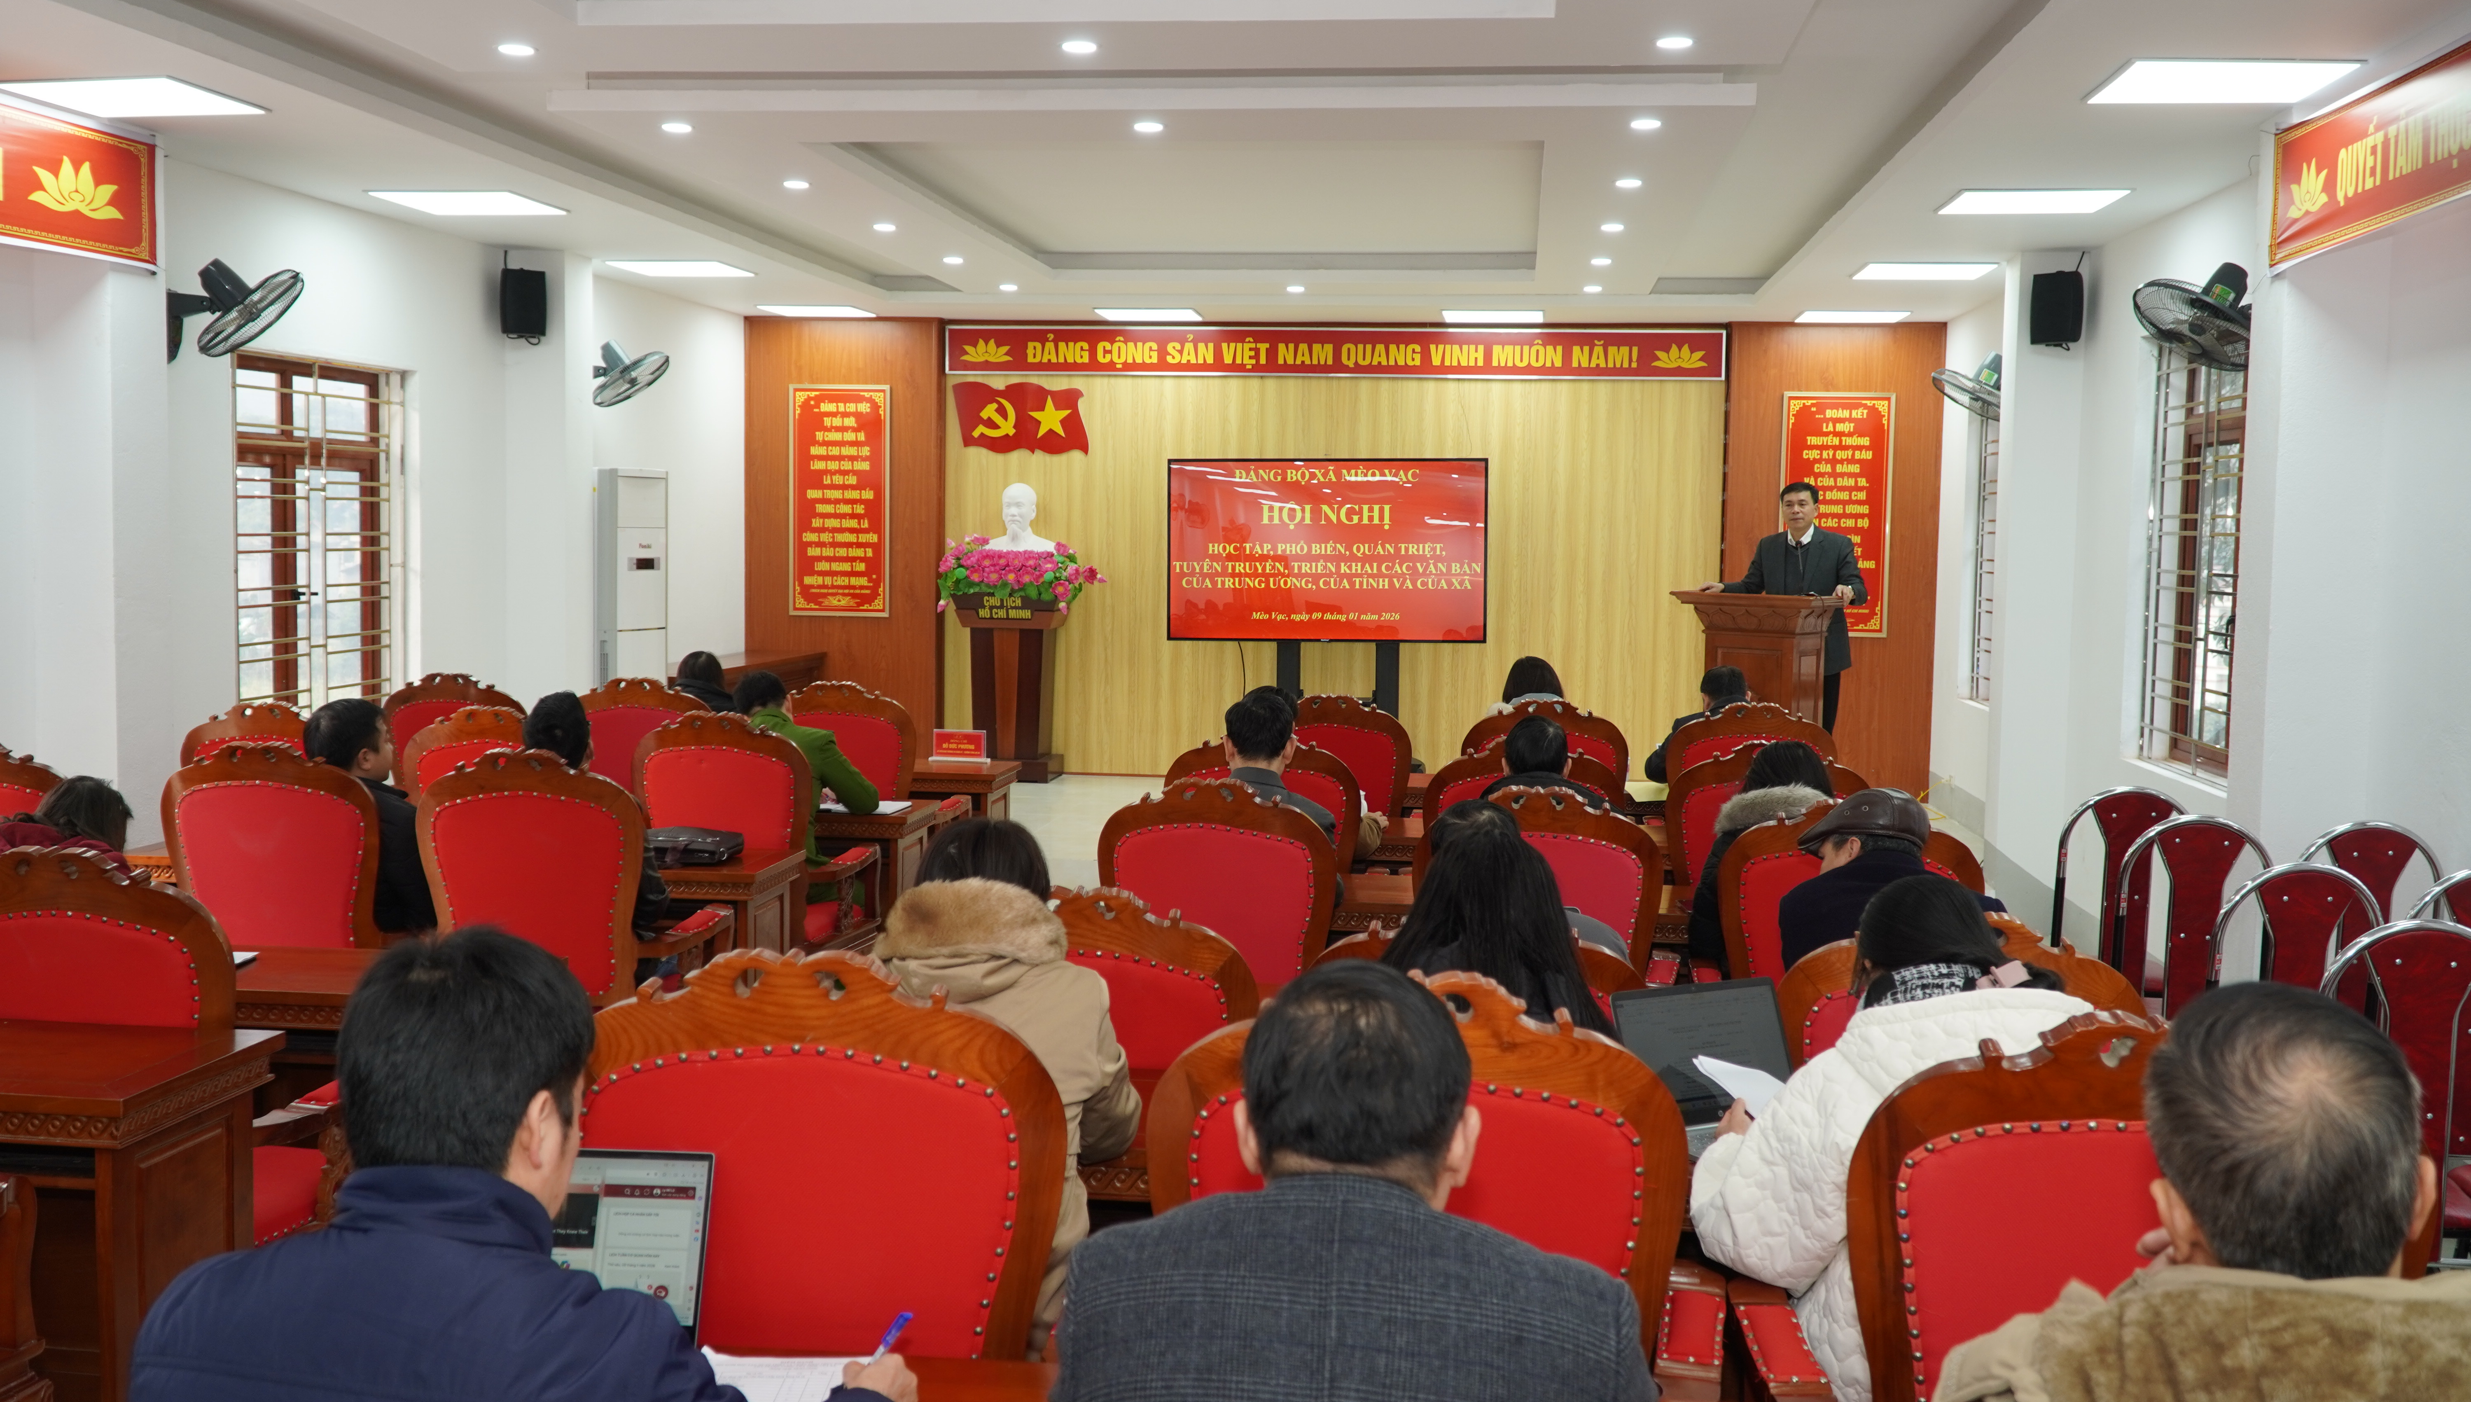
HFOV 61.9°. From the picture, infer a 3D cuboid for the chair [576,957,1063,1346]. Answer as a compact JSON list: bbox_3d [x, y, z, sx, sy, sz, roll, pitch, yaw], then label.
[{"bbox_3d":[-0.419,0.773,2.351,0.660,1.110,0.650,1,5,4],"label":"chair"}]

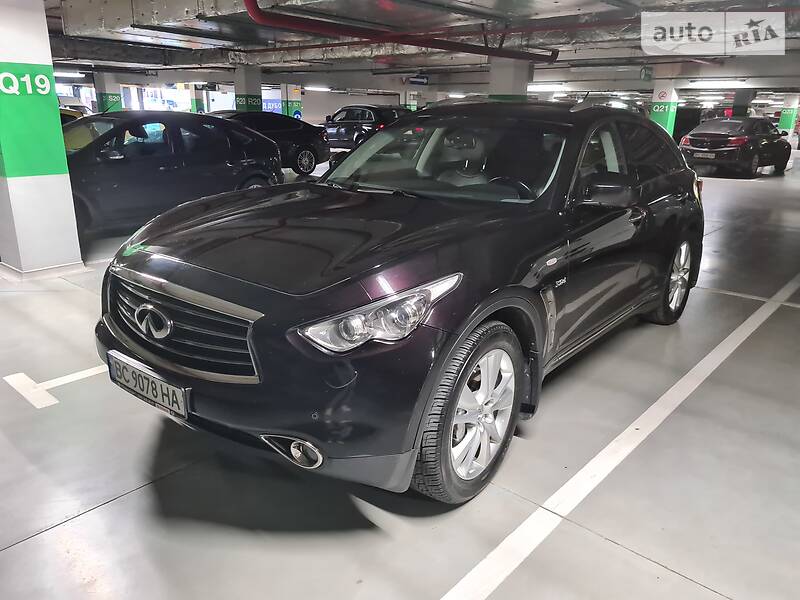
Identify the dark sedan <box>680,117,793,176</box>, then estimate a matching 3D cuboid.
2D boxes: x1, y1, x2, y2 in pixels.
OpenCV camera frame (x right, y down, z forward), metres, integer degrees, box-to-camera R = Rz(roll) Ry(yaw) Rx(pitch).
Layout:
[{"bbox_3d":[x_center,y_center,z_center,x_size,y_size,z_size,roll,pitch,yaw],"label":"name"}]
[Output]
[{"bbox_3d":[9.688,-4.491,17.419,1.860,1.500,4.830,17,23,41],"label":"dark sedan"}]

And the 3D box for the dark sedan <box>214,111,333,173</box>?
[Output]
[{"bbox_3d":[-3.834,-3.654,14.073,1.860,1.450,4.800,16,23,39],"label":"dark sedan"}]

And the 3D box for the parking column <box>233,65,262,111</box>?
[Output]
[{"bbox_3d":[-4.133,-5.080,16.603,0.510,2.700,0.510,16,23,40],"label":"parking column"}]

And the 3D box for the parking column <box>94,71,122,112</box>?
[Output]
[{"bbox_3d":[-10.492,-6.944,21.867,0.640,2.750,0.580,16,23,39],"label":"parking column"}]

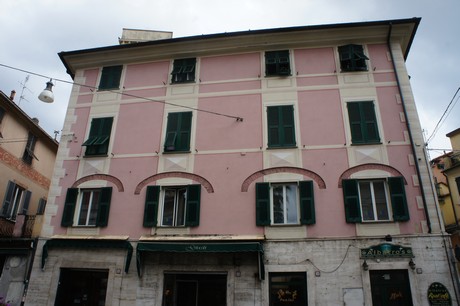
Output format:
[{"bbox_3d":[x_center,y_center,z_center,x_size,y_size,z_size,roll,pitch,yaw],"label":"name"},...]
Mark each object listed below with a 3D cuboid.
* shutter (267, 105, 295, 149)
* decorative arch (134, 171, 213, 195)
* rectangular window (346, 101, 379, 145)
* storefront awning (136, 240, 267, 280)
[{"bbox_3d":[2.054,-1.092,13.862,1.095,1.897,0.120,-3,-23,8],"label":"shutter"},{"bbox_3d":[-2.130,1.161,13.307,3.155,0.855,0.120,-3,-22,8],"label":"decorative arch"},{"bbox_3d":[5.181,-1.202,13.391,1.049,1.885,0.120,-3,-23,8],"label":"rectangular window"},{"bbox_3d":[-1.031,3.653,11.781,4.400,1.190,0.600,-3,-22,8],"label":"storefront awning"}]

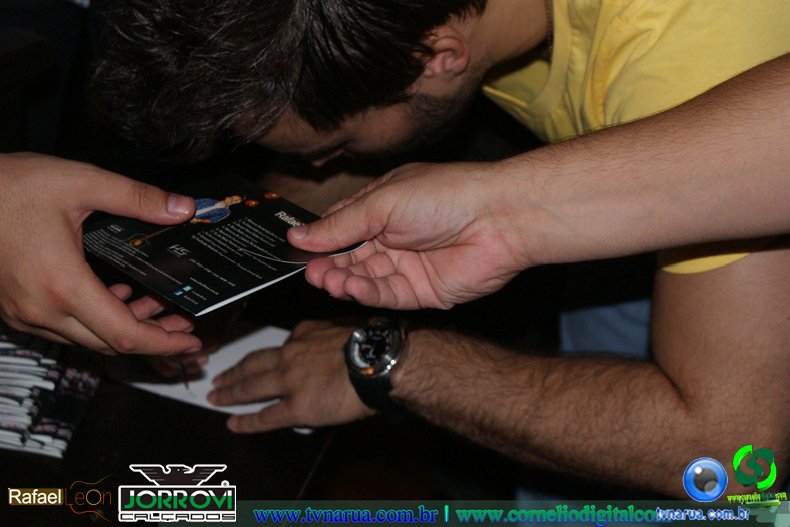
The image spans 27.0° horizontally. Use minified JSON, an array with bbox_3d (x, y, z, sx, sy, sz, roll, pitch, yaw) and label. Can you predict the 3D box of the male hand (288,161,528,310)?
[{"bbox_3d":[0.009,-0.017,0.990,0.150,0.085,0.078,-7,13,15],"label":"male hand"}]

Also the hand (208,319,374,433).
[{"bbox_3d":[-0.075,0.080,1.190,0.138,0.053,0.088,-8,34,7],"label":"hand"}]

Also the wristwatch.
[{"bbox_3d":[-0.013,0.075,1.195,0.045,0.055,0.066,3,57,9],"label":"wristwatch"}]

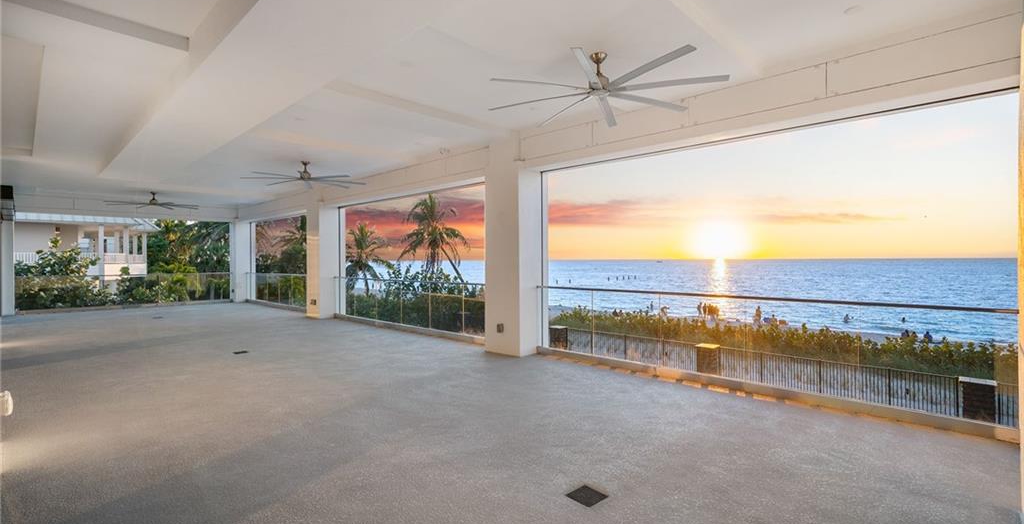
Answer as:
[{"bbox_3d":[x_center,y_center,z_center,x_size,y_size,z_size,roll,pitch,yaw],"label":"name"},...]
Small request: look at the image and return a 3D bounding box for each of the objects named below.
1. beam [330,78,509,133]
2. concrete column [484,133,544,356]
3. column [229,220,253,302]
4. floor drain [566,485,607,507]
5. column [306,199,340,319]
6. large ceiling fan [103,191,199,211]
[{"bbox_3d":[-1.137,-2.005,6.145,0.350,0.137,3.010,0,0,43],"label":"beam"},{"bbox_3d":[0.068,-0.281,7.620,0.699,3.542,0.654,0,0,43],"label":"concrete column"},{"bbox_3d":[-10.072,-0.058,16.961,0.669,3.070,0.623,0,0,43],"label":"column"},{"bbox_3d":[0.485,1.507,2.929,0.192,0.020,0.193,0,0,43],"label":"floor drain"},{"bbox_3d":[-5.066,-0.188,12.288,0.684,3.344,0.608,0,0,43],"label":"column"},{"bbox_3d":[-10.096,-1.722,12.859,2.131,0.426,2.131,0,0,43],"label":"large ceiling fan"}]

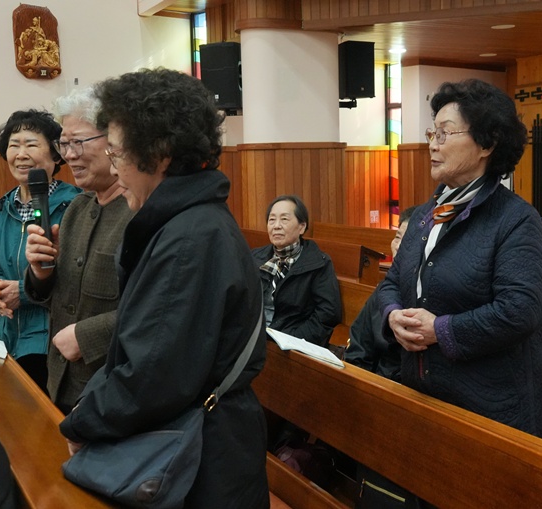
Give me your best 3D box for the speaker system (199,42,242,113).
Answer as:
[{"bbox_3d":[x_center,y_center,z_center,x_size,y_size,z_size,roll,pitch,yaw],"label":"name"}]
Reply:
[{"bbox_3d":[-0.435,-1.726,8.000,0.390,0.600,0.370,2,7,26],"label":"speaker system"}]

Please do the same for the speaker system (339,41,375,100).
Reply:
[{"bbox_3d":[0.823,-1.815,8.150,0.350,0.560,0.340,-6,8,-33],"label":"speaker system"}]

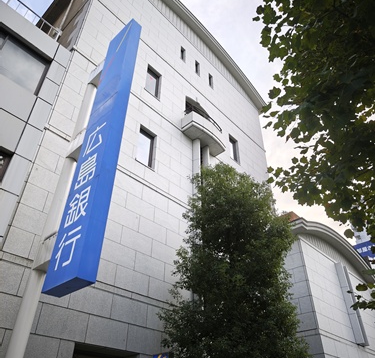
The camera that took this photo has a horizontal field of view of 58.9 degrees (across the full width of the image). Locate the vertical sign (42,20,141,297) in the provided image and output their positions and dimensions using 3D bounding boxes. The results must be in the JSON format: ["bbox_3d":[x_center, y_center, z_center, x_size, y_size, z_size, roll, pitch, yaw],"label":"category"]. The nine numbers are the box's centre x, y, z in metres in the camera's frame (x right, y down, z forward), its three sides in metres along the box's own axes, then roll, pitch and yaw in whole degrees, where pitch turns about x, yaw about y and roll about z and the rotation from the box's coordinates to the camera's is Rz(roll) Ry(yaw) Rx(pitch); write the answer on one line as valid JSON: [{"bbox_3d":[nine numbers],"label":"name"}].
[{"bbox_3d":[-1.903,-1.265,7.692,1.081,7.591,0.337,-28,-45,34],"label":"vertical sign"}]

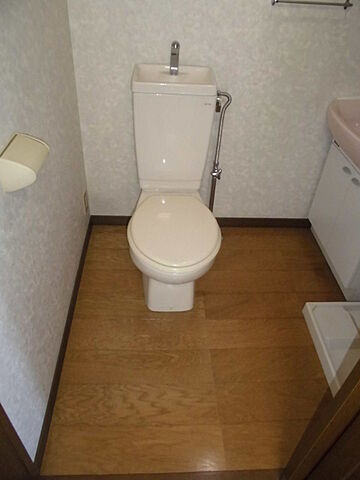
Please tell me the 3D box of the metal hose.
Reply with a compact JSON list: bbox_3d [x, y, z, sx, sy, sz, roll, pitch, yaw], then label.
[{"bbox_3d":[0.175,-0.331,1.800,0.085,0.770,0.065,1,40,-5],"label":"metal hose"}]

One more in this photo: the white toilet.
[{"bbox_3d":[-0.028,-0.168,1.540,0.385,0.870,0.735,1,40,-5],"label":"white toilet"}]

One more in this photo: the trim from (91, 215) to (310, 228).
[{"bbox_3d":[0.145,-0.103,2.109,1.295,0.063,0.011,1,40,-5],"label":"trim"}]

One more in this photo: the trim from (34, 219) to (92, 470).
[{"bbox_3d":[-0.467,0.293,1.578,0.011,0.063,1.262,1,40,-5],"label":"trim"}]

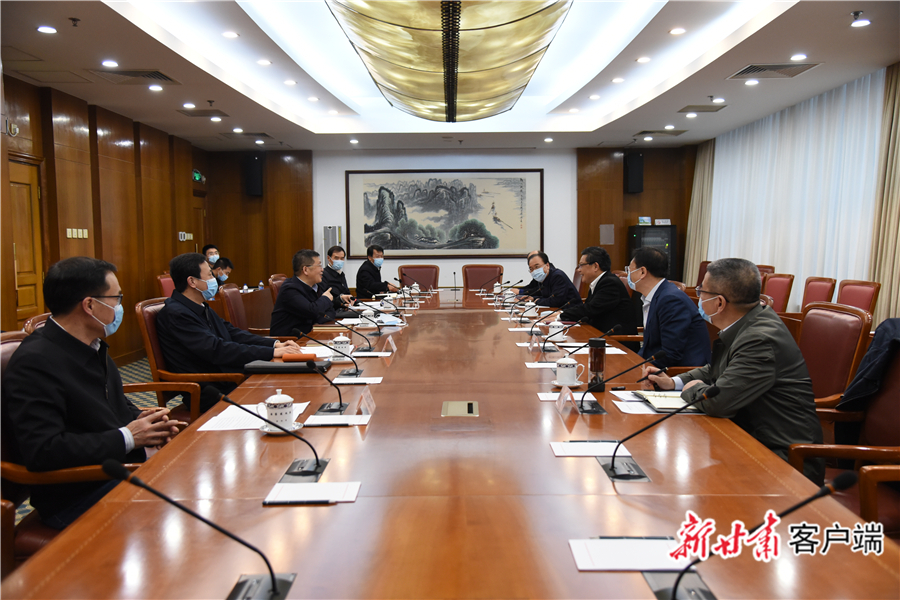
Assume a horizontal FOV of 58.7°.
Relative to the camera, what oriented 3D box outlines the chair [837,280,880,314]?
[{"bbox_3d":[2.807,0.393,6.065,0.610,1.035,0.600,-1,4,0],"label":"chair"}]

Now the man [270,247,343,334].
[{"bbox_3d":[-1.044,0.281,6.129,0.610,1.325,0.540,-1,4,0],"label":"man"}]

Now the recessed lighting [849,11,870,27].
[{"bbox_3d":[2.817,-1.901,5.487,0.140,0.050,0.140,-1,4,0],"label":"recessed lighting"}]

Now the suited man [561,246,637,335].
[{"bbox_3d":[1.111,0.251,6.215,0.660,1.330,0.540,-1,4,0],"label":"suited man"}]

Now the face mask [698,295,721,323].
[{"bbox_3d":[0.949,0.030,2.878,0.085,0.110,0.145,3,5,44],"label":"face mask"}]

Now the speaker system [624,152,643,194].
[{"bbox_3d":[2.789,-1.913,12.047,0.230,0.580,0.310,0,4,0],"label":"speaker system"}]

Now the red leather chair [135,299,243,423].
[{"bbox_3d":[-1.316,0.514,4.446,0.620,1.065,0.620,0,4,0],"label":"red leather chair"}]

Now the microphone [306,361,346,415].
[{"bbox_3d":[-0.429,0.302,2.860,0.110,0.215,0.360,-1,4,0],"label":"microphone"}]

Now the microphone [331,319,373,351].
[{"bbox_3d":[-0.588,0.186,4.592,0.303,0.215,0.210,-1,4,0],"label":"microphone"}]

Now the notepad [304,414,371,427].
[{"bbox_3d":[-0.376,0.401,2.699,0.213,0.012,0.151,0,4,0],"label":"notepad"}]

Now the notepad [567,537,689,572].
[{"bbox_3d":[0.339,0.476,1.511,0.213,0.012,0.151,0,4,0],"label":"notepad"}]

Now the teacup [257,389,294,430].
[{"bbox_3d":[-0.550,0.348,2.545,0.118,0.129,0.090,0,4,0],"label":"teacup"}]

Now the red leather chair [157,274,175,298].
[{"bbox_3d":[-2.818,0.238,8.838,0.620,1.050,0.580,0,4,0],"label":"red leather chair"}]

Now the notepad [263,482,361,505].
[{"bbox_3d":[-0.332,0.468,1.951,0.213,0.007,0.154,-1,4,0],"label":"notepad"}]

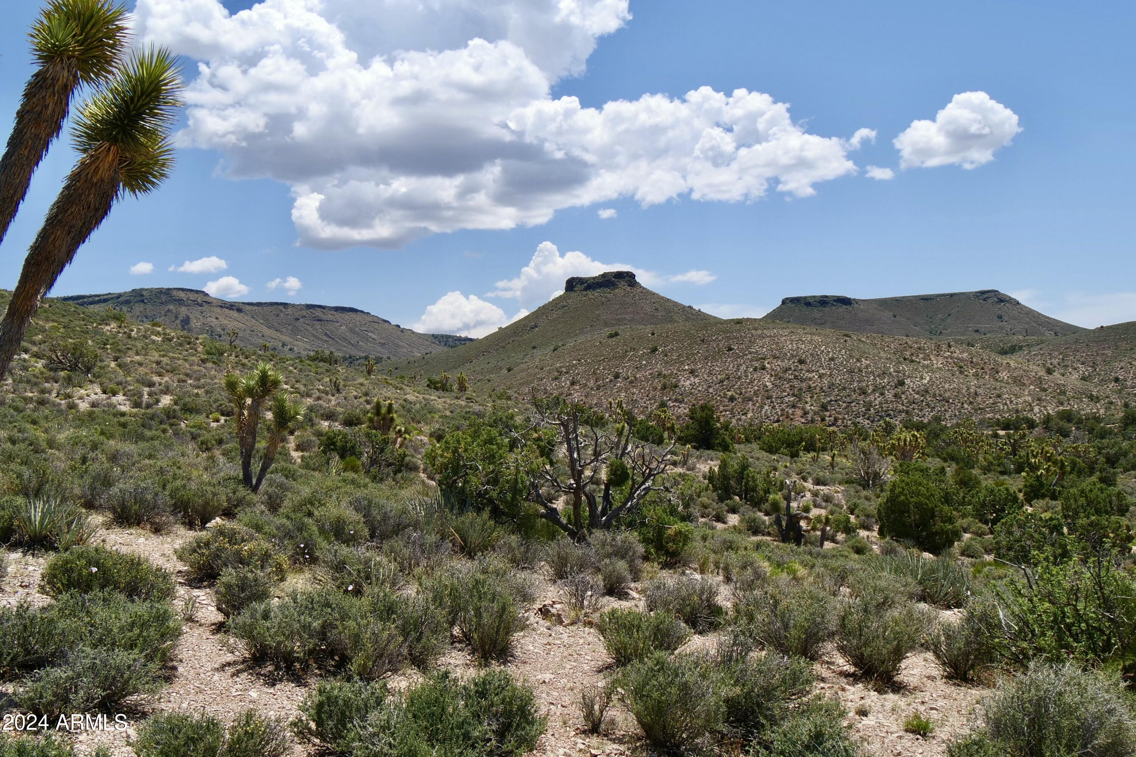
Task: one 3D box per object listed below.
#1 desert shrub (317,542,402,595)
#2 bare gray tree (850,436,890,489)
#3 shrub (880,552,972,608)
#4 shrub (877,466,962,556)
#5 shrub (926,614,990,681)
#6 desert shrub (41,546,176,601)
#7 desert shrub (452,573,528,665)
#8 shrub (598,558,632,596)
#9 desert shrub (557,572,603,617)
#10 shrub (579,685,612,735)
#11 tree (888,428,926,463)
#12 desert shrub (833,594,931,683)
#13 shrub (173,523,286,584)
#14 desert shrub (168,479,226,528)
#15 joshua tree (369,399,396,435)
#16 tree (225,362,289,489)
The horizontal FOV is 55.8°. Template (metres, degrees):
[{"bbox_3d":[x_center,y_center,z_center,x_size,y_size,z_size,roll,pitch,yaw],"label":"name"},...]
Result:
[{"bbox_3d":[-2.002,1.824,10.300,0.827,0.496,0.700,0,0,0],"label":"desert shrub"},{"bbox_3d":[11.532,3.224,41.000,1.520,2.050,1.450,0,1,0],"label":"bare gray tree"},{"bbox_3d":[3.488,1.973,10.500,0.886,0.539,0.800,0,0,0],"label":"shrub"},{"bbox_3d":[7.207,2.667,22.000,1.729,1.839,1.643,0,0,0],"label":"shrub"},{"bbox_3d":[2.627,1.811,7.200,0.435,0.439,0.413,0,0,0],"label":"shrub"},{"bbox_3d":[-4.212,1.780,9.800,1.232,0.496,0.950,0,0,0],"label":"desert shrub"},{"bbox_3d":[-0.491,1.506,6.750,0.463,0.564,0.460,0,0,0],"label":"desert shrub"},{"bbox_3d":[0.495,2.090,11.300,0.365,0.390,0.346,0,0,0],"label":"shrub"},{"bbox_3d":[0.115,1.991,9.900,0.418,0.410,0.397,0,0,0],"label":"desert shrub"},{"bbox_3d":[0.133,1.603,5.200,0.159,0.245,0.150,0,0,0],"label":"shrub"},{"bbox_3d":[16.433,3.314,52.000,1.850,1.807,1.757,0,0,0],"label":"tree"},{"bbox_3d":[2.199,1.812,7.500,0.658,0.633,0.625,0,0,0],"label":"desert shrub"},{"bbox_3d":[-2.826,1.460,9.000,0.938,0.492,0.780,0,0,0],"label":"shrub"},{"bbox_3d":[-4.145,1.415,12.000,0.675,0.546,0.620,0,0,0],"label":"desert shrub"},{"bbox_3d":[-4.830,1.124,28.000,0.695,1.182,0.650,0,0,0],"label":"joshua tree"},{"bbox_3d":[-4.880,0.739,17.000,1.111,2.012,0.889,0,0,0],"label":"tree"}]

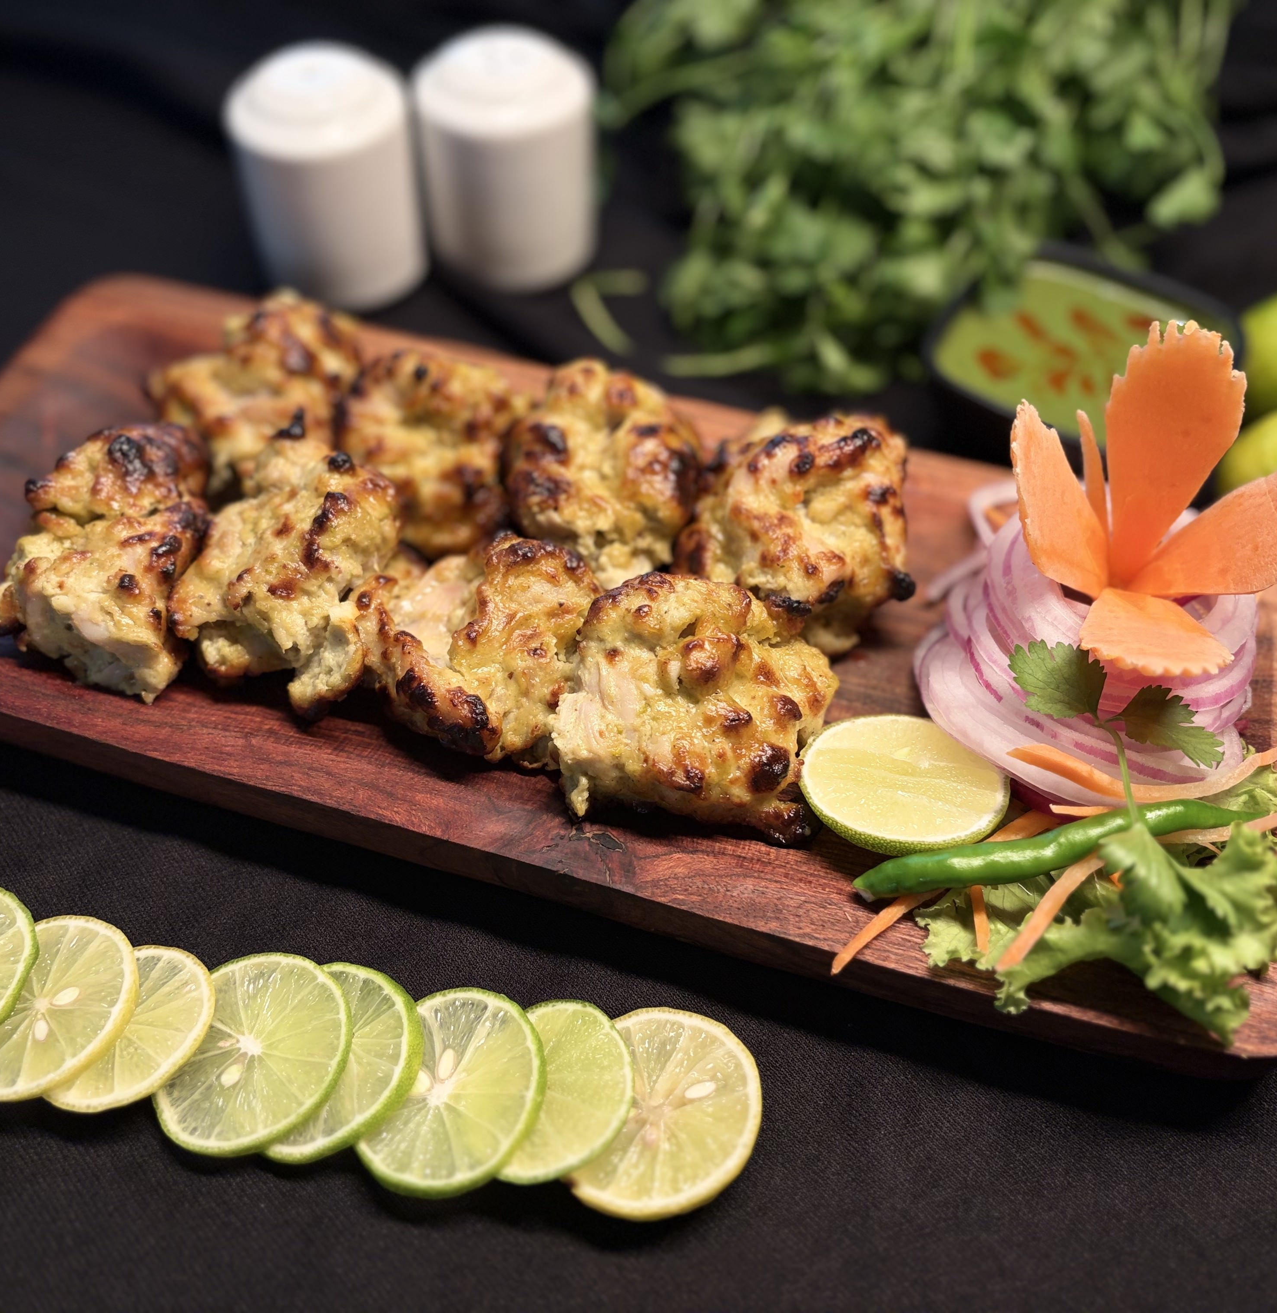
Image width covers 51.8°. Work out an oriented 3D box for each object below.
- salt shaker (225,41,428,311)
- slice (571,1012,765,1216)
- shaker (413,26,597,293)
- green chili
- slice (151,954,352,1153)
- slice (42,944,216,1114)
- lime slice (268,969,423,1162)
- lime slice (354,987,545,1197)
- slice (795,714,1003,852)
[{"bbox_3d":[-0.091,-0.142,0.386,0.051,0.068,0.051,1,52,0],"label":"salt shaker"},{"bbox_3d":[0.003,0.094,0.274,0.043,0.004,0.043,1,54,2],"label":"slice"},{"bbox_3d":[-0.041,-0.159,0.416,0.056,0.070,0.056,2,54,0],"label":"shaker"},{"bbox_3d":[0.090,0.039,0.282,0.089,0.011,0.011,-10,55,0],"label":"green chili"},{"bbox_3d":[-0.082,0.083,0.278,0.042,0.004,0.042,-2,53,6],"label":"slice"},{"bbox_3d":[-0.100,0.071,0.255,0.036,0.003,0.036,-6,44,9],"label":"slice"},{"bbox_3d":[-0.060,0.076,0.249,0.039,0.005,0.039,-9,48,13],"label":"lime slice"},{"bbox_3d":[-0.040,0.090,0.274,0.042,0.004,0.042,-2,53,6],"label":"lime slice"},{"bbox_3d":[0.055,0.030,0.274,0.043,0.015,0.038,16,40,24],"label":"slice"}]

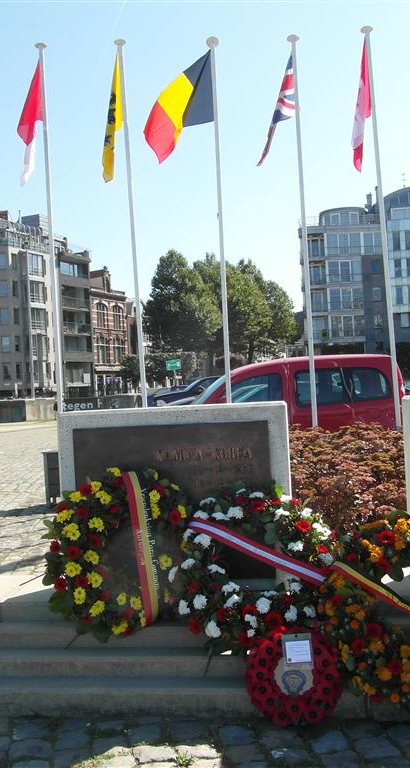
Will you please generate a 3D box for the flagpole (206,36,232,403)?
[{"bbox_3d":[0.240,-1.558,9.220,0.150,5.930,0.150,-3,0,0],"label":"flagpole"}]

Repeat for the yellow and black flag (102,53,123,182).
[{"bbox_3d":[-1.192,-3.416,9.100,0.300,1.650,0.280,-3,0,0],"label":"yellow and black flag"}]

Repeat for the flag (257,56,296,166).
[{"bbox_3d":[1.007,-3.838,10.000,0.560,1.500,0.300,-3,0,0],"label":"flag"}]

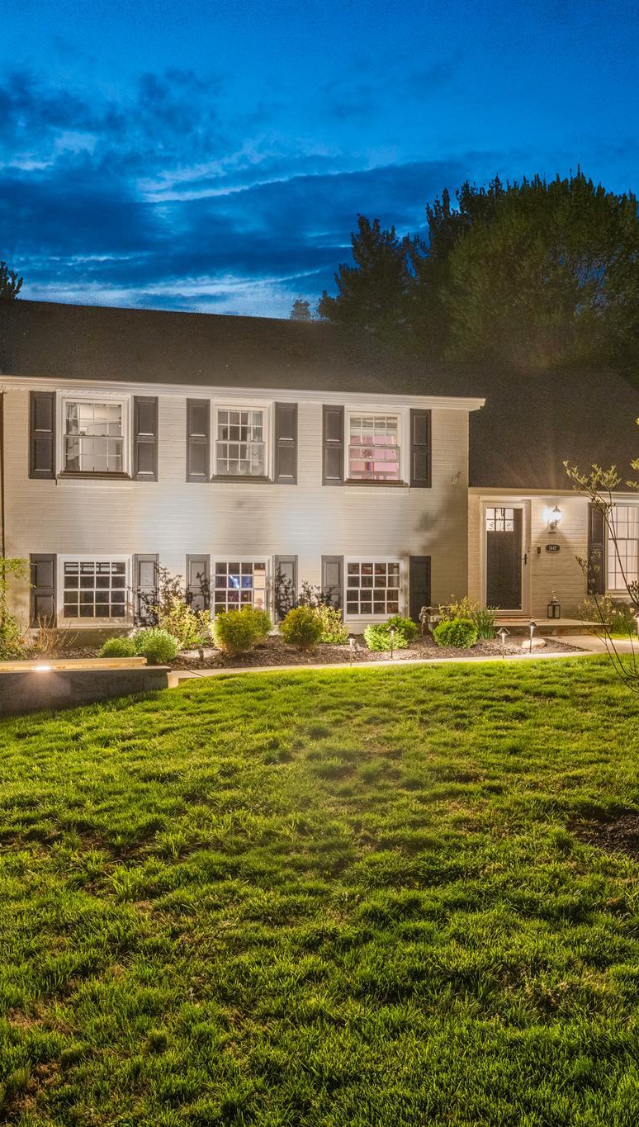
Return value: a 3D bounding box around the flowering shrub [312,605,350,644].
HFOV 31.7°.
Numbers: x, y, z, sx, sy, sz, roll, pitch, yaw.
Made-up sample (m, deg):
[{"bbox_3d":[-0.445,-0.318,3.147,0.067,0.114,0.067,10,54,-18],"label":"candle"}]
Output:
[{"bbox_3d":[0.149,0.927,17.000,0.598,0.578,0.600,0,-1,0],"label":"flowering shrub"}]

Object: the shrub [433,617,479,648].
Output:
[{"bbox_3d":[2.065,1.042,17.100,0.702,0.481,0.660,0,-1,0],"label":"shrub"}]

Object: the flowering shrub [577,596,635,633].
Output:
[{"bbox_3d":[4.975,0.885,19.600,1.011,0.666,0.850,0,-1,-18],"label":"flowering shrub"}]

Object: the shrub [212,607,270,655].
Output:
[{"bbox_3d":[-1.109,0.951,15.900,0.820,0.671,0.780,0,-1,0],"label":"shrub"}]

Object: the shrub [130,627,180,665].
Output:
[{"bbox_3d":[-2.175,1.092,14.900,0.664,0.507,0.650,0,-1,-18],"label":"shrub"}]

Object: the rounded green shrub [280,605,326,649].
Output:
[{"bbox_3d":[-0.242,0.938,16.500,0.658,0.638,0.640,0,-1,0],"label":"rounded green shrub"}]

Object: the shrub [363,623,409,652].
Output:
[{"bbox_3d":[0.967,1.083,16.500,0.638,0.426,0.620,0,-1,0],"label":"shrub"}]

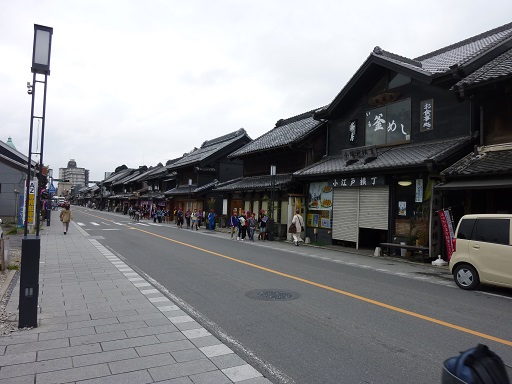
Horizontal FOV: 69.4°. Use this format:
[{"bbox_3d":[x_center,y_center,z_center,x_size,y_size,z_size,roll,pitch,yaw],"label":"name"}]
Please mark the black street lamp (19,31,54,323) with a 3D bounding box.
[{"bbox_3d":[-2.743,-0.209,4.612,0.220,3.700,0.220,3,-3,-30],"label":"black street lamp"}]

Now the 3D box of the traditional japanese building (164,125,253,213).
[{"bbox_3d":[-3.909,-1.291,36.235,8.200,8.400,9.800,3,-3,-30],"label":"traditional japanese building"}]

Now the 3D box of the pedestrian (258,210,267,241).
[{"bbox_3d":[0.320,1.529,16.900,0.440,1.476,0.340,3,-2,-30],"label":"pedestrian"}]

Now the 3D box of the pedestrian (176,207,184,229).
[{"bbox_3d":[-4.889,1.714,23.999,0.400,1.310,0.280,3,-3,-30],"label":"pedestrian"}]

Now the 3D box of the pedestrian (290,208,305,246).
[{"bbox_3d":[1.754,1.504,15.620,0.500,1.520,0.420,3,-3,-30],"label":"pedestrian"}]

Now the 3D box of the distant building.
[{"bbox_3d":[-140.432,-8.411,284.984,21.500,32.522,15.000,3,-2,-30],"label":"distant building"}]

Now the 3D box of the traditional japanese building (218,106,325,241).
[{"bbox_3d":[2.366,-1.012,22.355,7.200,7.100,8.800,3,-2,-30],"label":"traditional japanese building"}]

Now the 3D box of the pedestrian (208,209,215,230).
[{"bbox_3d":[-2.813,1.769,23.441,0.400,1.310,0.290,3,-3,-30],"label":"pedestrian"}]

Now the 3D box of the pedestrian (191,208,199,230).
[{"bbox_3d":[-3.808,1.706,22.900,0.460,1.393,0.340,3,-2,-30],"label":"pedestrian"}]

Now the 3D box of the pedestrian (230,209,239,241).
[{"bbox_3d":[-1.012,1.553,17.400,0.440,1.440,0.340,3,-2,-30],"label":"pedestrian"}]

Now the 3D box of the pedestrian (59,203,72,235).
[{"bbox_3d":[-9.336,1.331,18.200,0.520,1.550,0.380,3,-2,-30],"label":"pedestrian"}]

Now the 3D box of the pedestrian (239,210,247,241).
[{"bbox_3d":[-0.619,1.556,17.200,0.440,1.428,0.340,3,-2,-30],"label":"pedestrian"}]

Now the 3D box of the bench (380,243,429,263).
[{"bbox_3d":[4.948,2.026,12.369,0.400,0.440,1.780,3,-3,-30],"label":"bench"}]

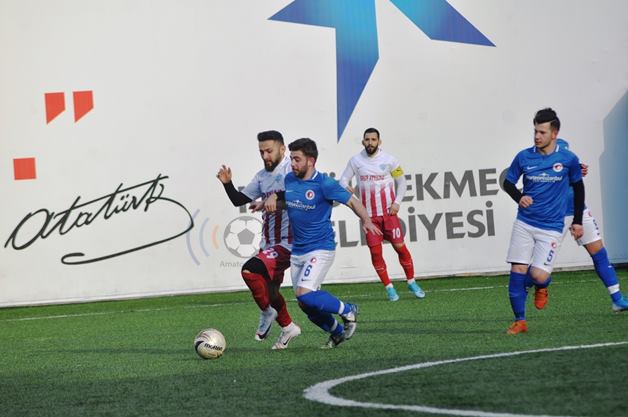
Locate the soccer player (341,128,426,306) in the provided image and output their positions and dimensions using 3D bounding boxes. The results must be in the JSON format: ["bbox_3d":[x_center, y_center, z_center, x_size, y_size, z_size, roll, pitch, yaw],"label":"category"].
[{"bbox_3d":[0.700,0.060,55.300,0.760,1.730,0.500,-3,0,7],"label":"soccer player"}]

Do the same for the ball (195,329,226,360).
[{"bbox_3d":[-0.737,0.964,39.000,0.220,0.220,0.220,-3,0,0],"label":"ball"}]

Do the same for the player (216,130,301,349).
[{"bbox_3d":[-0.420,0.236,41.200,0.660,1.660,0.720,-3,0,41],"label":"player"}]

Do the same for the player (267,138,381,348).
[{"bbox_3d":[0.041,0.260,40.700,0.820,1.580,0.720,-4,0,-42],"label":"player"}]

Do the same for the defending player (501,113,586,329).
[{"bbox_3d":[1.765,0.100,42.200,0.600,1.730,0.620,-3,0,19],"label":"defending player"}]

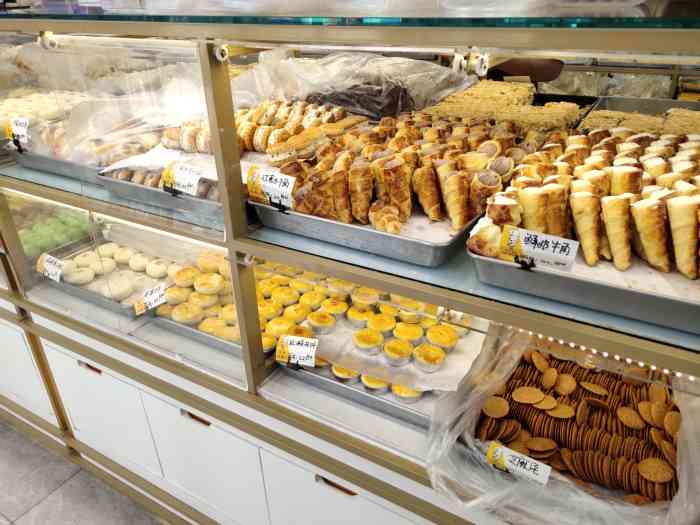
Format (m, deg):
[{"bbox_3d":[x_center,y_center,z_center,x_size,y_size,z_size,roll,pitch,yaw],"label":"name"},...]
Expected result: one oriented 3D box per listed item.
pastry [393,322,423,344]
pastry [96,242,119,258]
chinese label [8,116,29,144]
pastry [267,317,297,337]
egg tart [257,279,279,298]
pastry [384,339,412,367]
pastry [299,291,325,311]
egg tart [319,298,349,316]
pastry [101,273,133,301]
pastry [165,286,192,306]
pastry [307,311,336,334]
[{"bbox_3d":[0.130,0.162,1.316,0.068,0.033,0.068,-2,27,1],"label":"pastry"},{"bbox_3d":[-0.748,-0.038,1.813,0.067,0.043,0.067,14,31,29],"label":"pastry"},{"bbox_3d":[-0.823,-0.327,1.452,0.092,0.062,0.008,14,22,30],"label":"chinese label"},{"bbox_3d":[-0.158,0.149,1.367,0.068,0.037,0.068,-2,27,1],"label":"pastry"},{"bbox_3d":[-0.217,0.069,1.536,0.068,0.034,0.068,-2,27,1],"label":"egg tart"},{"bbox_3d":[0.109,0.203,1.301,0.068,0.031,0.068,-2,27,1],"label":"pastry"},{"bbox_3d":[-0.100,0.096,1.524,0.066,0.036,0.066,-2,27,1],"label":"pastry"},{"bbox_3d":[-0.038,0.116,1.451,0.068,0.034,0.068,-2,27,1],"label":"egg tart"},{"bbox_3d":[-0.659,0.068,1.661,0.083,0.058,0.083,-2,27,1],"label":"pastry"},{"bbox_3d":[-0.453,0.088,1.539,0.074,0.042,0.074,-2,27,1],"label":"pastry"},{"bbox_3d":[-0.066,0.141,1.373,0.069,0.034,0.069,-2,27,1],"label":"pastry"}]

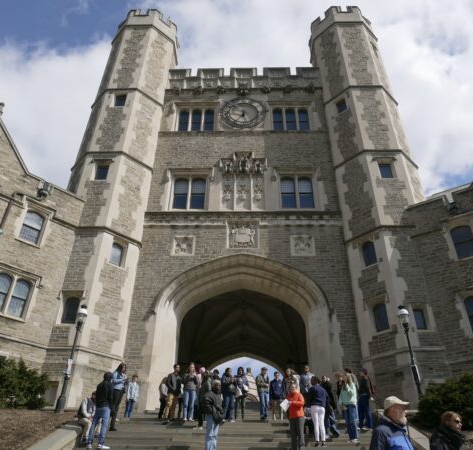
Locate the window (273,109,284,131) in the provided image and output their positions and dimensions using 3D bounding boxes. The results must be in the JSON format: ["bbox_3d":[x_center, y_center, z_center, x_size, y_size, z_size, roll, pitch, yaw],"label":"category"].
[{"bbox_3d":[2.460,-6.115,24.419,0.619,1.854,0.220,0,-34,1],"label":"window"}]

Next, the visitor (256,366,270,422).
[{"bbox_3d":[0.917,5.640,13.972,0.480,1.690,0.350,13,-35,-18],"label":"visitor"}]

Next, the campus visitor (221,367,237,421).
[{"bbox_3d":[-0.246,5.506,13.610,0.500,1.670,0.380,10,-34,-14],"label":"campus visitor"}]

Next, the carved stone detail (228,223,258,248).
[{"bbox_3d":[0.346,0.516,20.583,1.484,1.472,0.250,0,-32,2],"label":"carved stone detail"}]

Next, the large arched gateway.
[{"bbox_3d":[0.256,4.711,18.015,7.541,6.719,2.000,0,-34,1],"label":"large arched gateway"}]

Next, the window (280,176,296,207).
[{"bbox_3d":[2.657,-1.607,21.404,0.767,2.067,0.220,0,-34,1],"label":"window"}]

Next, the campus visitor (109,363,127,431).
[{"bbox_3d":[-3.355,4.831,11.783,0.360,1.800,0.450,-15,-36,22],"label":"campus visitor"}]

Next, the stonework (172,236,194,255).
[{"bbox_3d":[-2.469,1.030,19.363,1.140,1.063,0.200,0,-34,1],"label":"stonework"}]

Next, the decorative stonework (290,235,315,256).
[{"bbox_3d":[3.088,1.021,19.230,1.148,1.082,0.200,0,-34,1],"label":"decorative stonework"}]

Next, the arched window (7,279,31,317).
[{"bbox_3d":[-7.820,2.601,14.961,0.200,1.340,0.540,-25,-41,34],"label":"arched window"}]

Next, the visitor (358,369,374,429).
[{"bbox_3d":[3.935,5.264,12.622,0.420,1.750,0.520,3,-34,-3],"label":"visitor"}]

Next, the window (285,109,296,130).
[{"bbox_3d":[3.251,-6.315,24.879,0.656,1.873,0.250,0,-32,2],"label":"window"}]

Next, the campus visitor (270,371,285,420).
[{"bbox_3d":[1.505,6.222,15.051,0.550,1.730,0.330,0,-34,1],"label":"campus visitor"}]

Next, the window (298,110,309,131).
[{"bbox_3d":[3.772,-5.919,23.182,0.580,1.820,0.200,0,-33,1],"label":"window"}]

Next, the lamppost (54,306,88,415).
[{"bbox_3d":[-5.459,4.319,13.859,0.360,3.540,0.360,1,-33,0],"label":"lamppost"}]

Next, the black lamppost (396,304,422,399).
[{"bbox_3d":[6.087,4.569,14.334,0.440,3.759,0.440,0,-32,2],"label":"black lamppost"}]

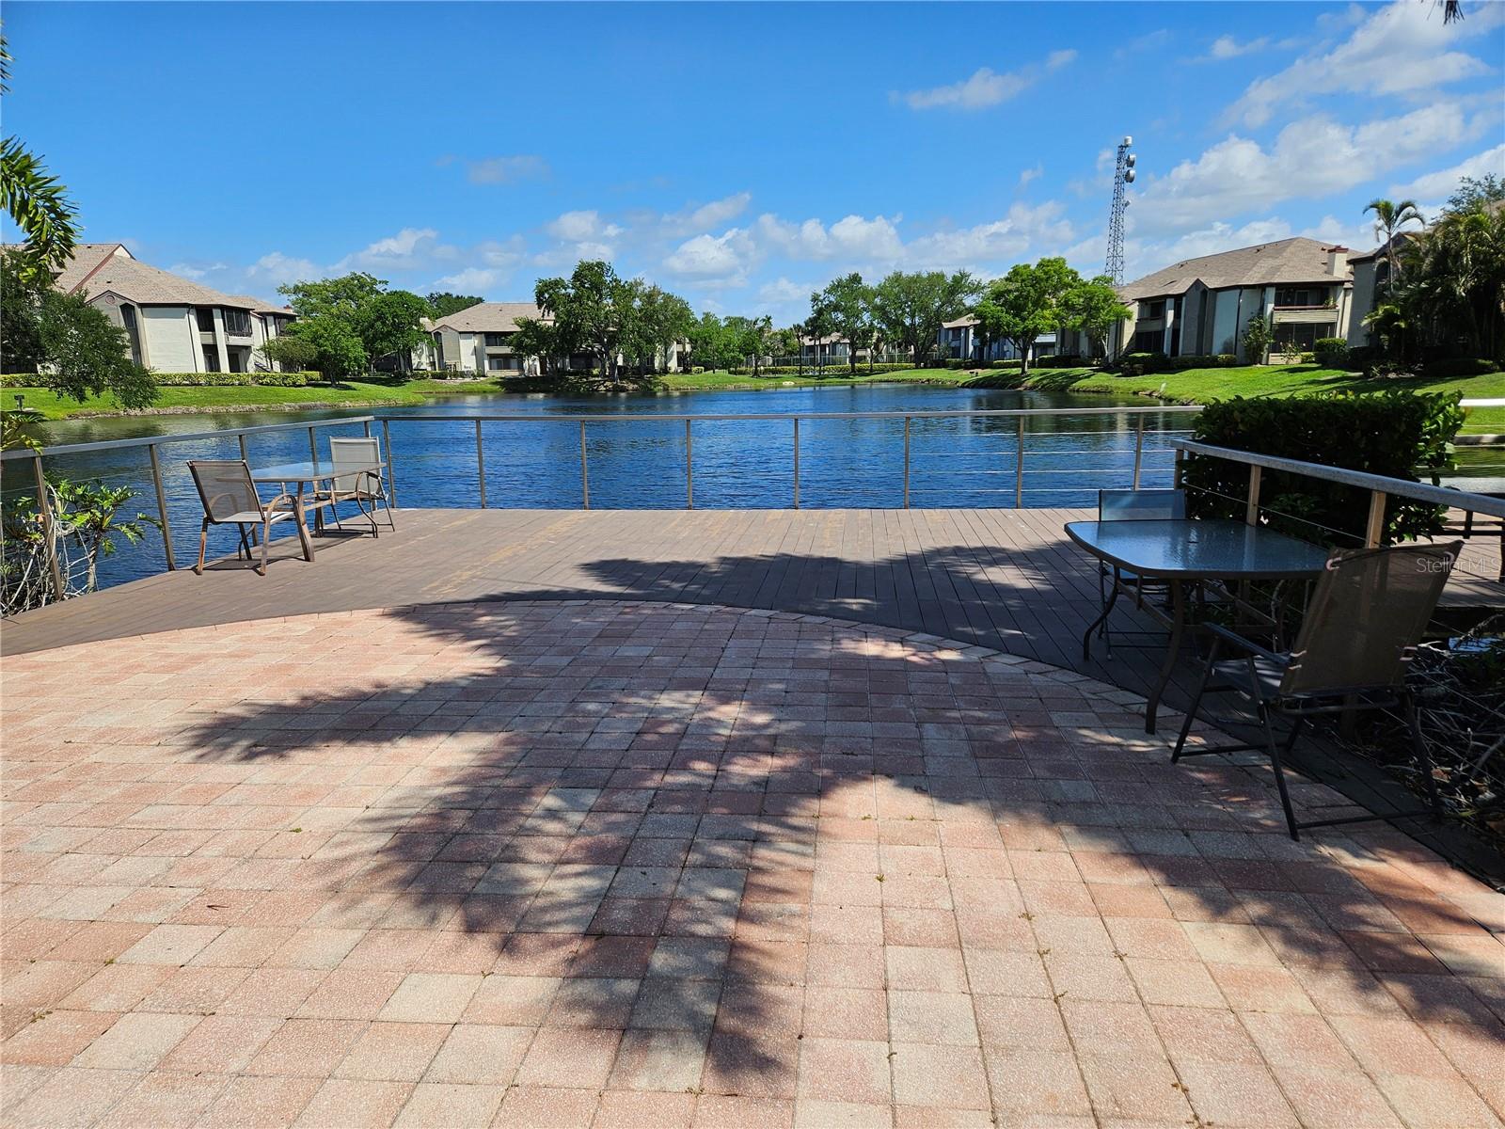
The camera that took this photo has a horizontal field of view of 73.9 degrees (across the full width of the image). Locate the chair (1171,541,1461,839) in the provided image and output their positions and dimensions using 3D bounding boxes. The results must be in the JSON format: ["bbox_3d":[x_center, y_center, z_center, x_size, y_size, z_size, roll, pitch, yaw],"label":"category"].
[{"bbox_3d":[1.906,0.352,3.432,0.575,0.915,0.710,-4,12,-13],"label":"chair"}]

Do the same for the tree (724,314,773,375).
[{"bbox_3d":[-0.381,-23.683,108.000,5.206,6.452,5.000,-1,12,0],"label":"tree"}]

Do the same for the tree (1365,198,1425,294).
[{"bbox_3d":[33.413,-14.551,52.000,3.179,8.678,3.300,-1,12,0],"label":"tree"}]

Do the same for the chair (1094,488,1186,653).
[{"bbox_3d":[2.153,0.020,5.421,0.530,0.850,0.600,1,12,12],"label":"chair"}]

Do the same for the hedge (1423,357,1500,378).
[{"bbox_3d":[34.060,-9.453,48.000,3.725,0.997,1.600,-1,12,0],"label":"hedge"}]

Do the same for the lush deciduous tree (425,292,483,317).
[{"bbox_3d":[-47.690,-36.967,160.000,10.535,12.837,10.000,-1,12,0],"label":"lush deciduous tree"}]

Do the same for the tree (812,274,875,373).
[{"bbox_3d":[10.547,-27.719,115.000,7.437,11.182,6.800,-1,12,0],"label":"tree"}]

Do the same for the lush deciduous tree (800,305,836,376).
[{"bbox_3d":[7.111,-24.127,108.000,3.937,7.562,3.800,-1,12,0],"label":"lush deciduous tree"}]

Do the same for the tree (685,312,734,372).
[{"bbox_3d":[-5.236,-26.968,122.000,6.025,7.425,5.500,-1,12,0],"label":"tree"}]

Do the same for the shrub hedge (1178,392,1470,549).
[{"bbox_3d":[3.566,-0.521,6.400,1.450,1.150,0.800,0,12,7],"label":"shrub hedge"}]

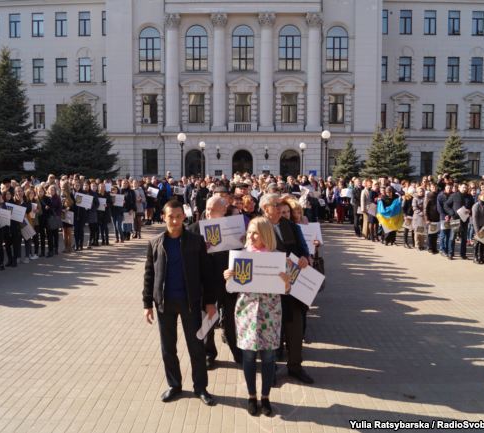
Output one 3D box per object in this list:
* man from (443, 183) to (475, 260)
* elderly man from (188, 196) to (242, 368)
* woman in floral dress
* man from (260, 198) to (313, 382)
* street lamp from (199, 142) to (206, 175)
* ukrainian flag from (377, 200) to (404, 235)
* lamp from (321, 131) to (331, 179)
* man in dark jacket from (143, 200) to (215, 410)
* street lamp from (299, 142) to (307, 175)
[{"bbox_3d":[5.266,0.107,11.720,0.660,1.800,0.420,0,5,-6],"label":"man"},{"bbox_3d":[-0.266,0.669,4.995,0.560,1.748,0.420,0,5,3],"label":"elderly man"},{"bbox_3d":[0.134,0.815,3.982,0.540,1.624,0.460,0,5,0],"label":"woman in floral dress"},{"bbox_3d":[0.417,0.672,4.673,0.560,1.798,0.460,-2,5,-27],"label":"man"},{"bbox_3d":[-2.641,-2.875,32.675,0.420,4.269,0.420,0,5,0],"label":"street lamp"},{"bbox_3d":[4.212,0.000,13.914,0.783,1.028,0.300,2,5,20],"label":"ukrainian flag"},{"bbox_3d":[4.155,-2.132,24.173,0.420,4.220,0.420,0,5,0],"label":"lamp"},{"bbox_3d":[-0.533,0.729,4.239,0.620,1.750,0.380,0,5,-3],"label":"man in dark jacket"},{"bbox_3d":[4.075,-2.831,32.673,0.420,4.222,0.420,0,5,0],"label":"street lamp"}]

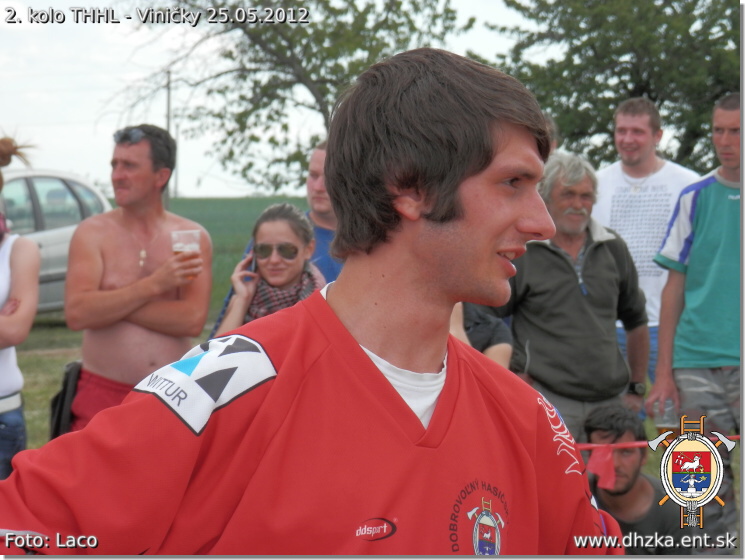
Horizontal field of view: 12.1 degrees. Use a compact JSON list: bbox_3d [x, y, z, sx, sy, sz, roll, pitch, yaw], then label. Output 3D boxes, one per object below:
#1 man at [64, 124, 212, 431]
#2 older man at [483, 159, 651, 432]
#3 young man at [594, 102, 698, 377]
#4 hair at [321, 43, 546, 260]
[{"bbox_3d":[-0.704,0.400,10.620,0.480,1.740,0.360,0,1,1],"label":"man"},{"bbox_3d":[0.609,0.441,10.920,0.520,1.680,0.340,0,1,-10],"label":"older man"},{"bbox_3d":[0.941,0.274,12.121,0.520,1.800,0.330,0,1,10],"label":"young man"},{"bbox_3d":[0.064,-0.123,3.430,0.215,0.205,0.190,0,1,10],"label":"hair"}]

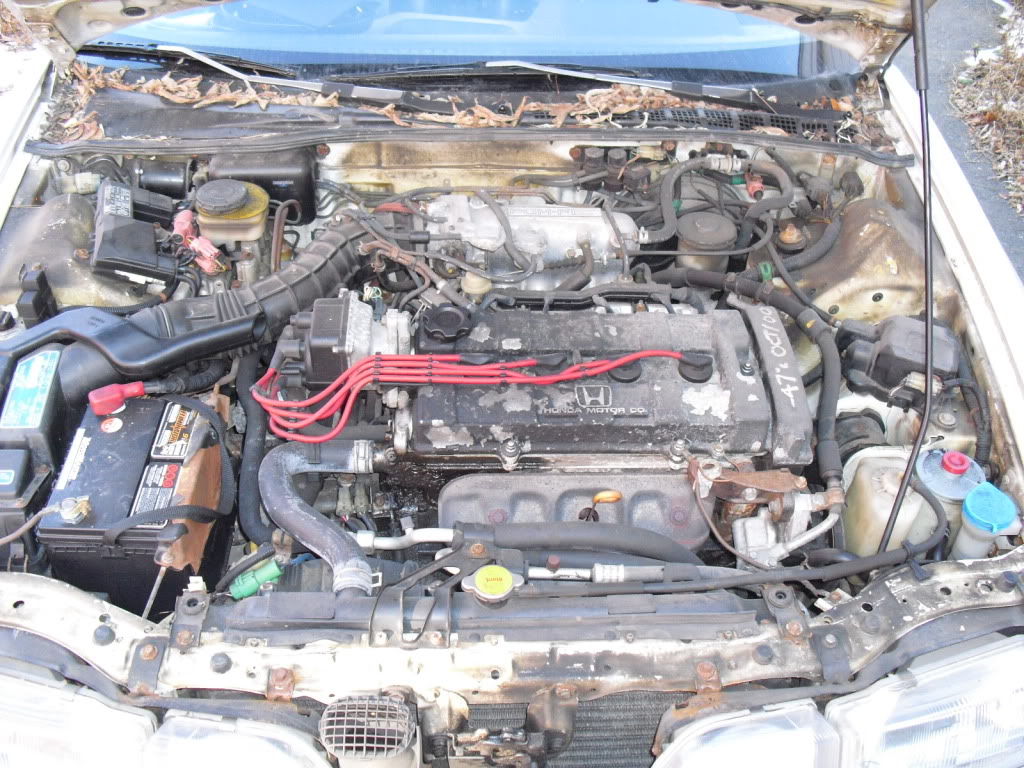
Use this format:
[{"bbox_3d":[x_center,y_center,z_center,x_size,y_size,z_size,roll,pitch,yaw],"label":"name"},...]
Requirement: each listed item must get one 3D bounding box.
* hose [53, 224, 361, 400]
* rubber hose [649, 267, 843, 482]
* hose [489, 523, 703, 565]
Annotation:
[{"bbox_3d":[-0.422,-0.110,1.549,0.450,0.170,0.150,-22,46,-23],"label":"hose"},{"bbox_3d":[0.315,-0.031,1.476,0.250,0.150,0.330,0,42,0],"label":"rubber hose"},{"bbox_3d":[0.112,0.197,1.321,0.265,0.075,0.050,0,42,0],"label":"hose"}]

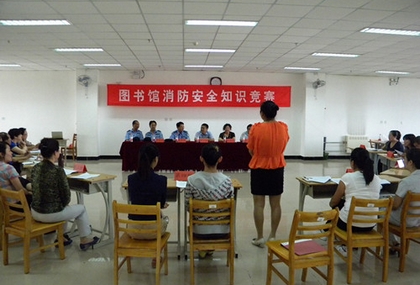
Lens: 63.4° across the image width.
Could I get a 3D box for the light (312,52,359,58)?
[{"bbox_3d":[3.171,-2.187,8.530,1.170,0.070,0.270,0,4,-4],"label":"light"}]

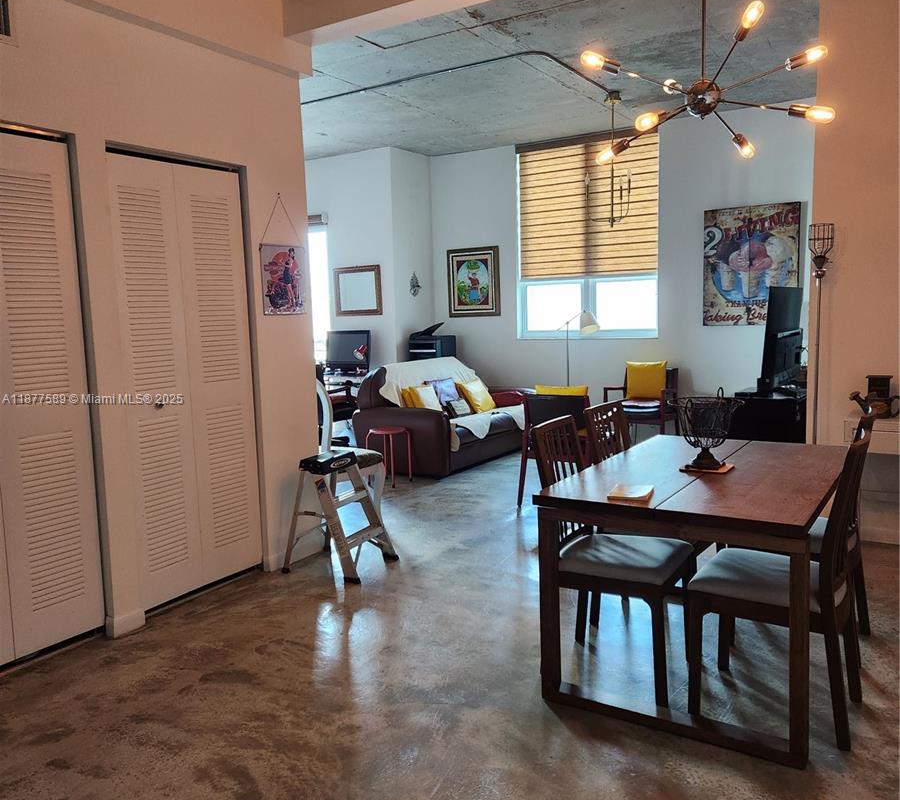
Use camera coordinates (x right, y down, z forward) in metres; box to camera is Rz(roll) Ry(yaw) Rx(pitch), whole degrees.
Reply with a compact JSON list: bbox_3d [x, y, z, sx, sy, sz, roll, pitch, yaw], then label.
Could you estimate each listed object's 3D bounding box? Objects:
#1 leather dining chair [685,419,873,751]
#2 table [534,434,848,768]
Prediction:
[{"bbox_3d":[1.122,0.580,2.703,0.510,0.950,0.450,2,8,32],"label":"leather dining chair"},{"bbox_3d":[1.046,0.636,3.163,0.870,0.740,1.400,2,8,32],"label":"table"}]

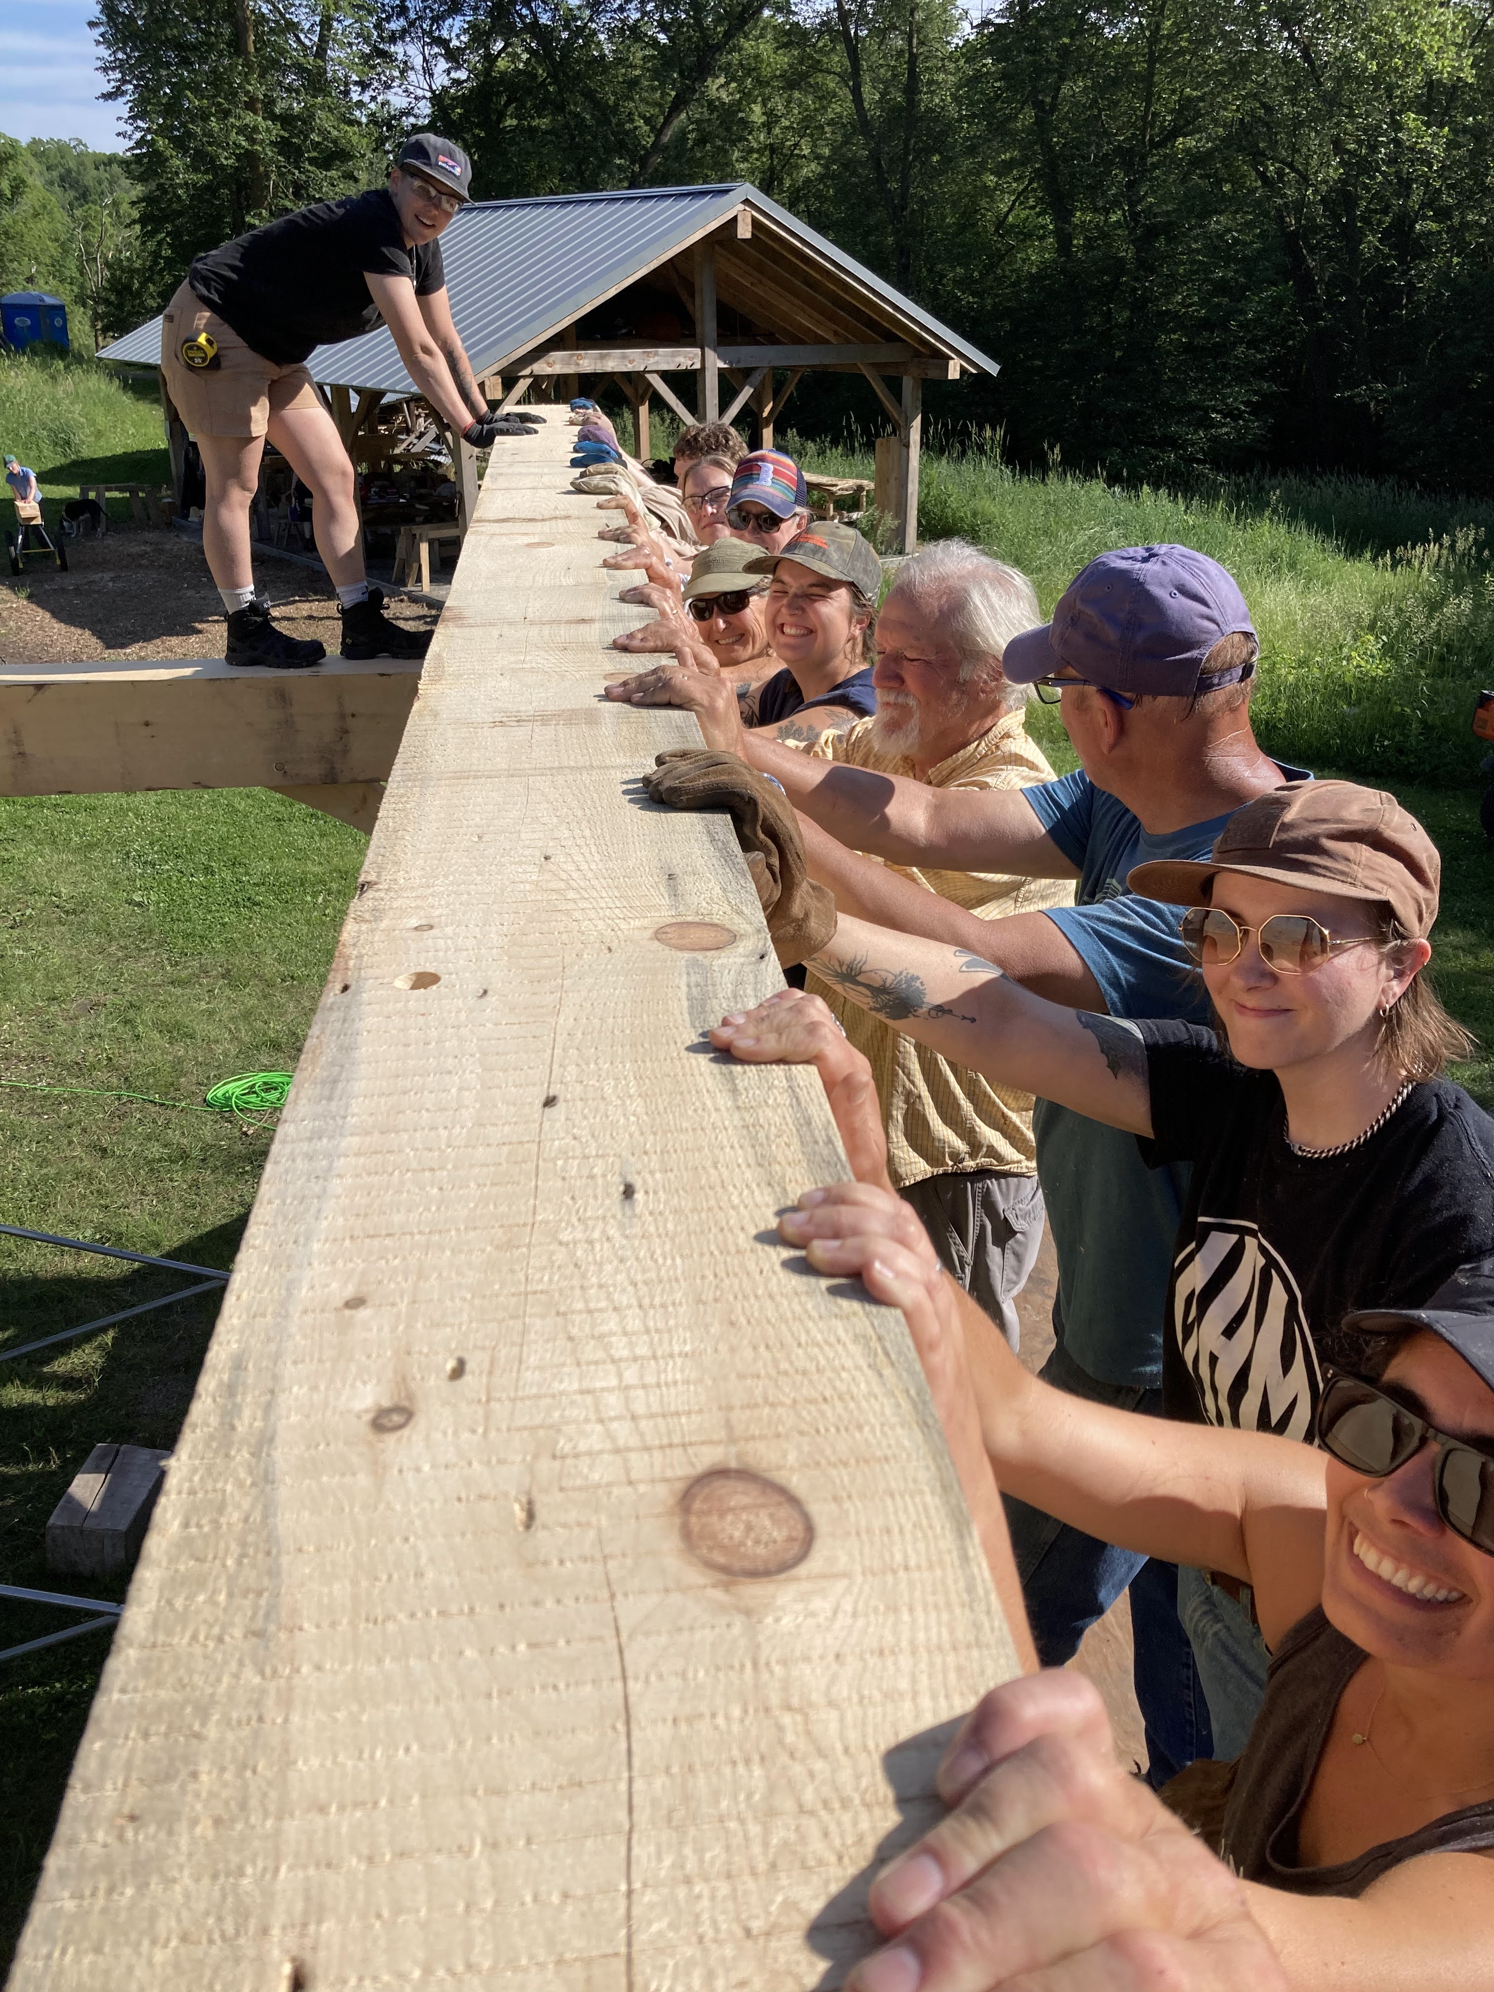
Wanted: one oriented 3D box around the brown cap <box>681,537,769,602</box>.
[{"bbox_3d":[-0.038,-0.843,3.180,0.180,0.130,0.250,-1,16,29],"label":"brown cap"}]

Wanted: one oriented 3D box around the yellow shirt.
[{"bbox_3d":[0.275,-0.056,2.438,0.400,0.740,0.470,-12,27,-25],"label":"yellow shirt"}]

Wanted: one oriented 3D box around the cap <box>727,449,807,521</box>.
[{"bbox_3d":[0.047,-1.149,3.620,0.175,0.150,0.260,18,29,18],"label":"cap"}]

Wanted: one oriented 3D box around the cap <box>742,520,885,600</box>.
[{"bbox_3d":[0.112,-0.734,2.720,0.180,0.140,0.260,16,19,32],"label":"cap"}]

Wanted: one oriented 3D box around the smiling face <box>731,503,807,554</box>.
[{"bbox_3d":[0.040,-1.025,3.580,0.150,0.170,0.140,16,28,19],"label":"smiling face"}]

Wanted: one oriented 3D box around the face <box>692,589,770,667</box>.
[{"bbox_3d":[-0.029,-0.724,3.170,0.145,0.170,0.140,-4,15,28],"label":"face"}]

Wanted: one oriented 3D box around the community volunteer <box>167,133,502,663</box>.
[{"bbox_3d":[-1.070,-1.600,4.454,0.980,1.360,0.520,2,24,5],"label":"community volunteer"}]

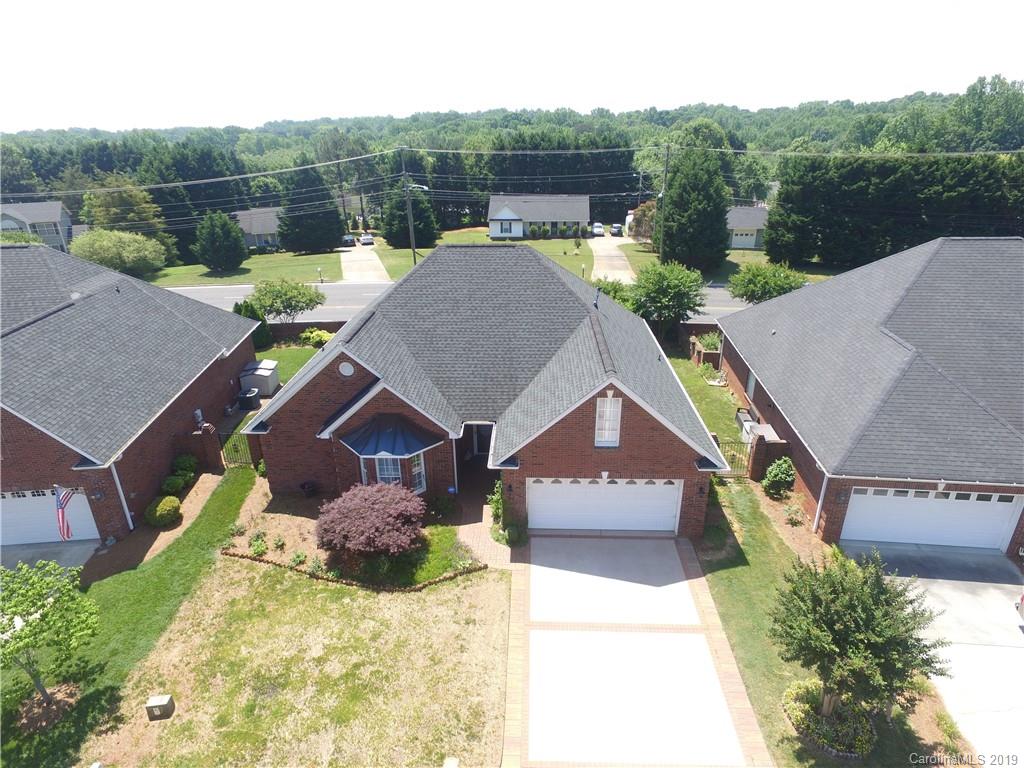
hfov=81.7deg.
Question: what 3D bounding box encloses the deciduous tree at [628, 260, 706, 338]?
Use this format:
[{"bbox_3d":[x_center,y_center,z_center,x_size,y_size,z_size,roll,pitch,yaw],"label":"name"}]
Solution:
[{"bbox_3d":[9.108,-4.596,35.335,4.300,5.150,4.100,0,23,2],"label":"deciduous tree"}]

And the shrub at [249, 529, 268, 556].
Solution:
[{"bbox_3d":[-8.167,5.133,19.084,0.600,0.600,0.600,0,23,2],"label":"shrub"}]

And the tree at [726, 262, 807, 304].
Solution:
[{"bbox_3d":[15.596,-5.182,37.191,4.500,4.600,4.400,0,23,2],"label":"tree"}]

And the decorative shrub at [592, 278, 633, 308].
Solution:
[{"bbox_3d":[6.399,-4.657,37.495,2.900,3.650,2.800,0,23,2],"label":"decorative shrub"}]

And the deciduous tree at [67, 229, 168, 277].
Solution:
[{"bbox_3d":[-38.088,-12.852,57.952,8.300,4.400,7.600,0,23,2],"label":"deciduous tree"}]

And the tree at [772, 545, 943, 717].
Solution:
[{"bbox_3d":[7.209,5.689,12.875,3.250,4.300,3.150,0,23,2],"label":"tree"}]

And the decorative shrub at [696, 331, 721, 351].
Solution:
[{"bbox_3d":[11.025,-2.233,33.535,1.200,1.750,1.200,0,23,2],"label":"decorative shrub"}]

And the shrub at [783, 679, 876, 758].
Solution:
[{"bbox_3d":[7.227,7.502,13.427,1.950,0.570,1.750,0,23,2],"label":"shrub"}]

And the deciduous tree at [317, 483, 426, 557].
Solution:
[{"bbox_3d":[-4.398,4.347,18.692,3.350,2.050,3.000,0,23,2],"label":"deciduous tree"}]

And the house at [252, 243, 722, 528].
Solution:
[{"bbox_3d":[-1.161,-1.506,24.990,16.010,7.920,15.680,0,23,2],"label":"house"}]

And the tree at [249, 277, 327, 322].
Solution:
[{"bbox_3d":[-14.840,-5.047,39.359,4.800,3.700,4.500,0,23,2],"label":"tree"}]

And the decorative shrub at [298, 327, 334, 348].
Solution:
[{"bbox_3d":[-12.050,-2.876,36.895,2.400,1.350,1.600,0,23,2],"label":"decorative shrub"}]

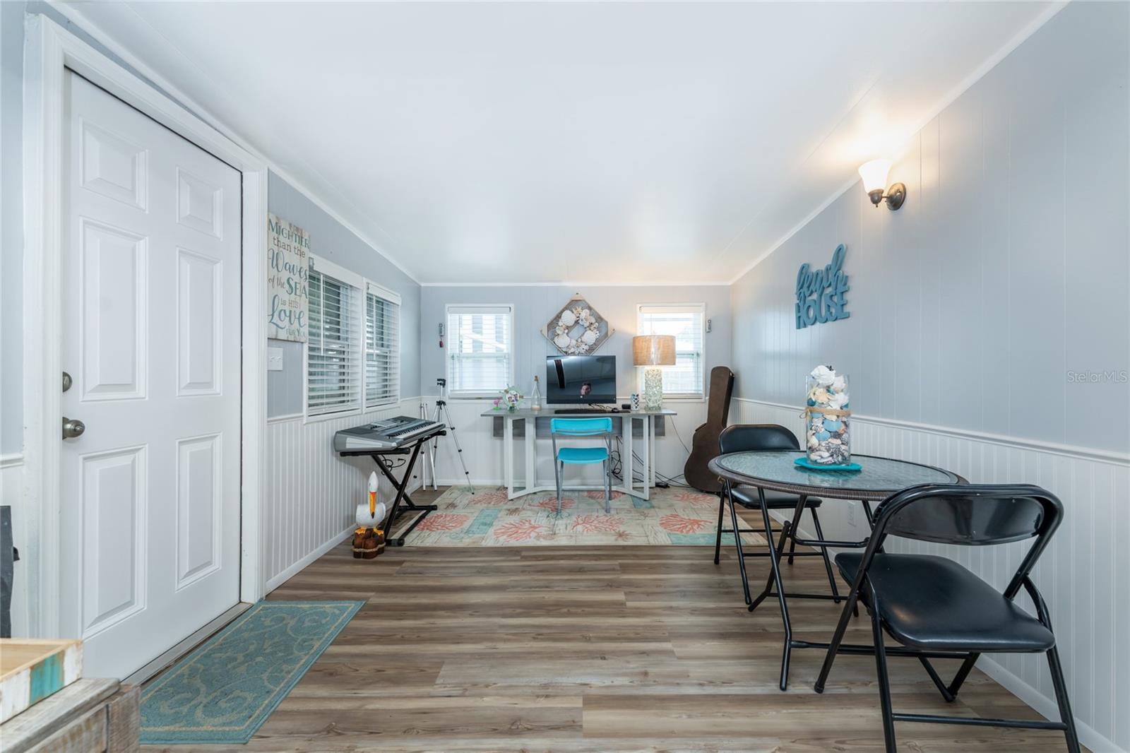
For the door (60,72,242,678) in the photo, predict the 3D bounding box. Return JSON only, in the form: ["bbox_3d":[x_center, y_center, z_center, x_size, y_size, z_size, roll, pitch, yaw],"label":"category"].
[{"bbox_3d":[-1.551,0.054,1.719,0.045,2.010,0.790,0,0,2],"label":"door"}]

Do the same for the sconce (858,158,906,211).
[{"bbox_3d":[1.470,-0.853,2.000,0.165,0.208,0.130,0,0,2],"label":"sconce"}]

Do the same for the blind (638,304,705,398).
[{"bbox_3d":[1.017,-0.238,4.200,0.620,0.890,0.060,0,0,2],"label":"blind"}]

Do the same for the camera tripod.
[{"bbox_3d":[-1.125,0.540,4.050,0.500,1.050,0.500,0,0,1],"label":"camera tripod"}]

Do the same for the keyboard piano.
[{"bbox_3d":[-1.181,0.392,3.135,0.366,0.120,0.960,0,0,2],"label":"keyboard piano"}]

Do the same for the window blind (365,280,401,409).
[{"bbox_3d":[-1.435,-0.225,3.513,0.060,0.914,0.597,0,0,2],"label":"window blind"}]

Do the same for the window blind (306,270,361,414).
[{"bbox_3d":[-1.456,-0.211,2.848,0.060,0.888,0.618,0,0,2],"label":"window blind"}]

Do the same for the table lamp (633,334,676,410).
[{"bbox_3d":[0.822,-0.042,4.050,0.390,0.700,0.390,0,0,1],"label":"table lamp"}]

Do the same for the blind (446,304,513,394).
[{"bbox_3d":[-0.820,-0.254,4.260,0.635,0.885,0.050,0,0,1],"label":"blind"}]

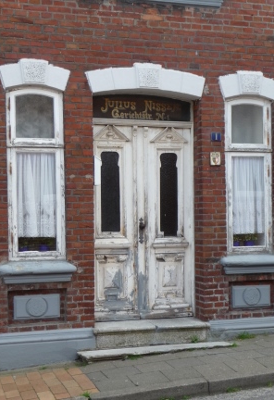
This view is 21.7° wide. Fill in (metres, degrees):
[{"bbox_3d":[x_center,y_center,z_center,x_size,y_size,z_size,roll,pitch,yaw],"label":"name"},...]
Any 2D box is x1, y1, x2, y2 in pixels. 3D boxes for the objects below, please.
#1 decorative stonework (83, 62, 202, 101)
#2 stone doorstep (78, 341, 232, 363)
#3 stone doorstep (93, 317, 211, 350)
[{"bbox_3d":[0.073,-1.197,7.268,1.253,0.341,0.210,0,-2,-18],"label":"decorative stonework"},{"bbox_3d":[0.195,1.478,6.951,1.520,0.073,0.310,0,-2,-18],"label":"stone doorstep"},{"bbox_3d":[0.111,1.331,7.223,1.220,0.212,0.330,0,-2,-18],"label":"stone doorstep"}]

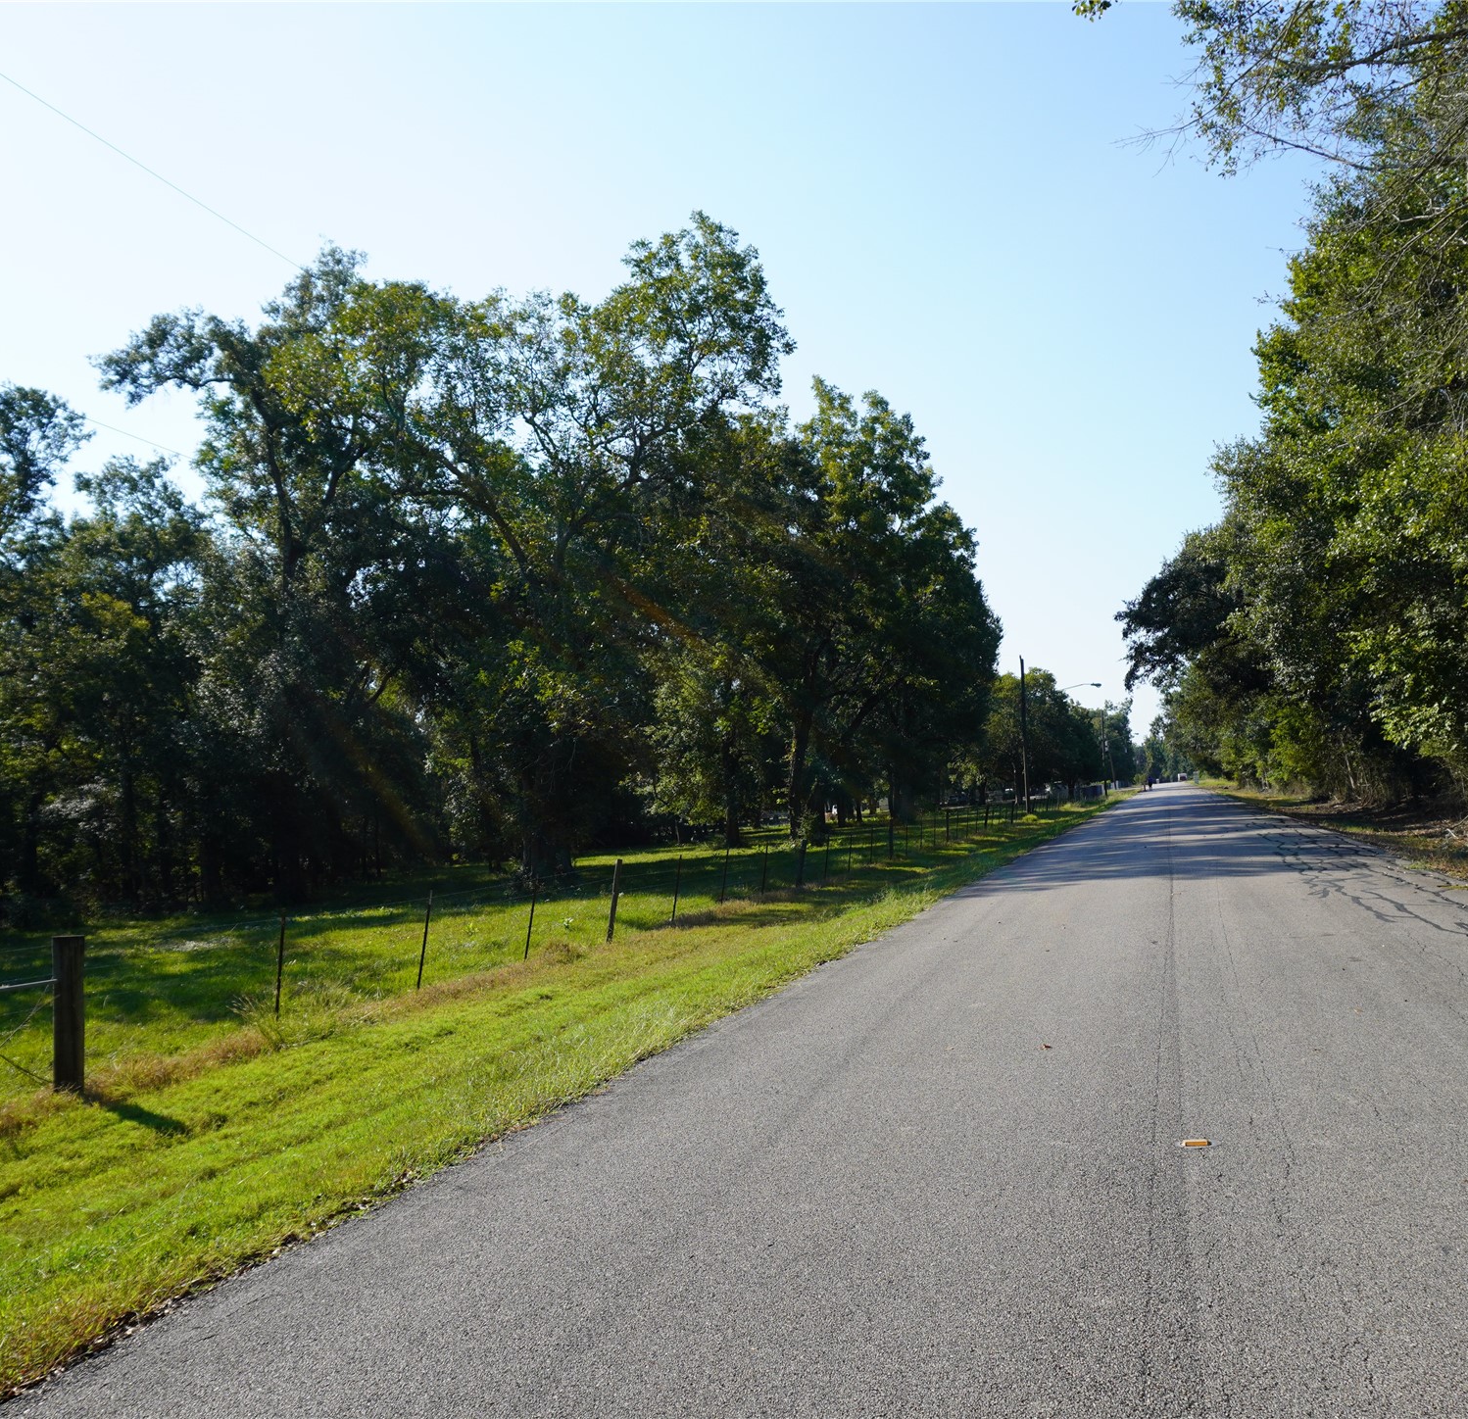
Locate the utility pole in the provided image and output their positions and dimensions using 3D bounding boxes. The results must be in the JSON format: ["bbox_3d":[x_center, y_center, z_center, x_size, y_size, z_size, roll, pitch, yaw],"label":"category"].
[{"bbox_3d":[13.938,1.236,68.000,0.250,7.600,0.250,-2,-3,0],"label":"utility pole"}]

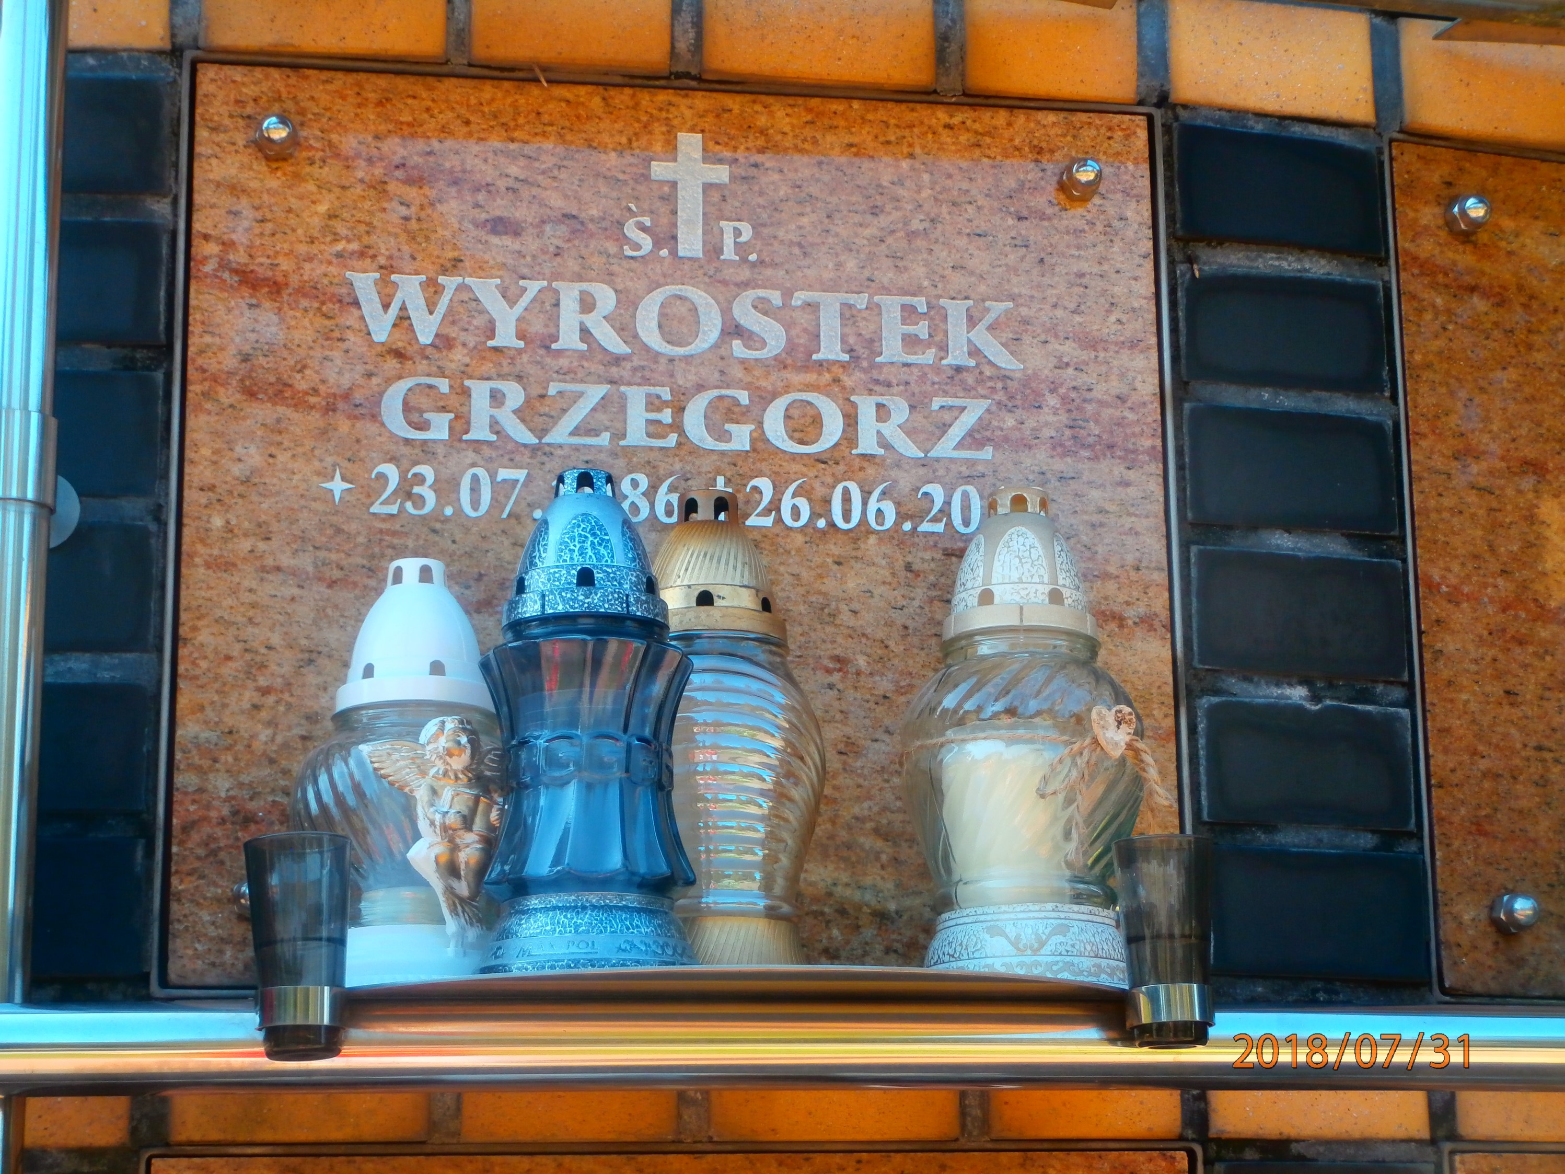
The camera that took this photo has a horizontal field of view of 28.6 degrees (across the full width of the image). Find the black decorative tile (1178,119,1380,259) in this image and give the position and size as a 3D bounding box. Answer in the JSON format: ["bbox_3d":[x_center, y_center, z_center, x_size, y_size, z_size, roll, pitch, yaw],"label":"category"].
[{"bbox_3d":[0.264,-0.210,1.654,0.120,0.064,0.016,4,-14,-18],"label":"black decorative tile"}]

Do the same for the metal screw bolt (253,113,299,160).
[{"bbox_3d":[-0.258,-0.231,1.569,0.022,0.021,0.021,2,-14,-10],"label":"metal screw bolt"}]

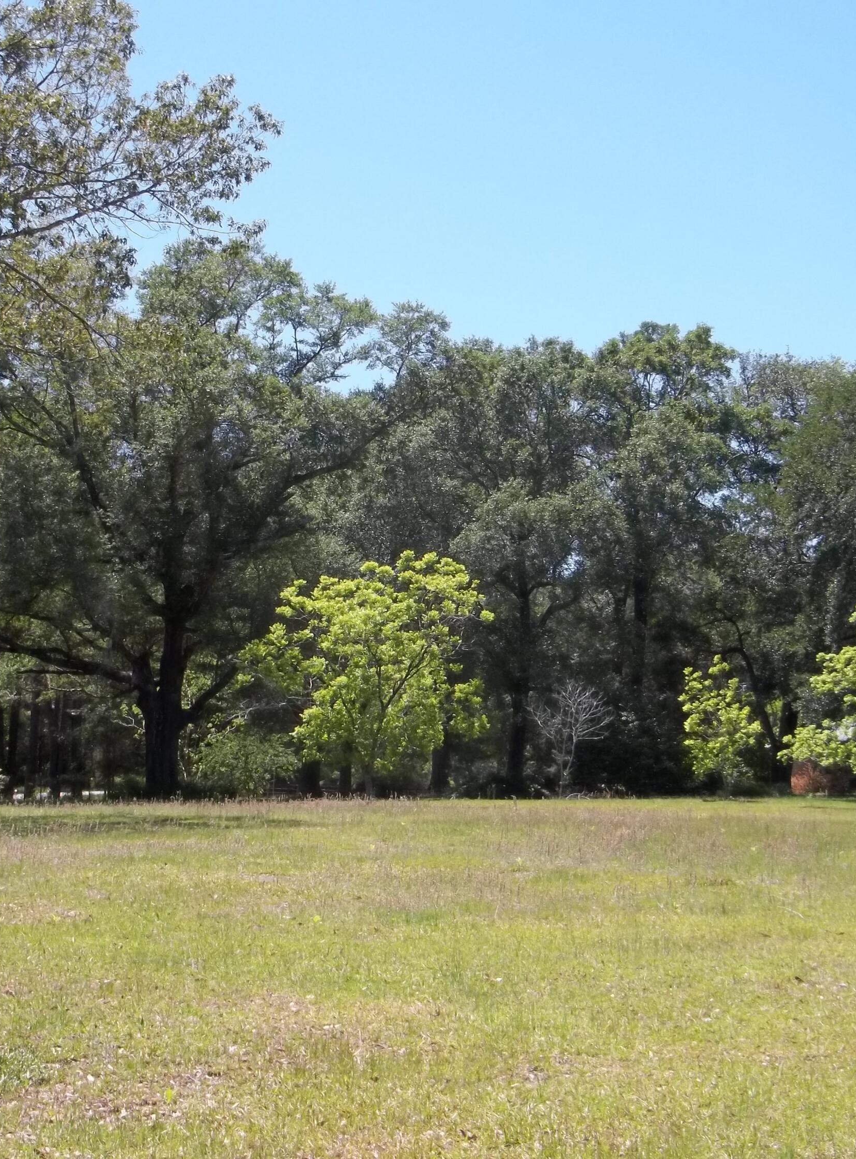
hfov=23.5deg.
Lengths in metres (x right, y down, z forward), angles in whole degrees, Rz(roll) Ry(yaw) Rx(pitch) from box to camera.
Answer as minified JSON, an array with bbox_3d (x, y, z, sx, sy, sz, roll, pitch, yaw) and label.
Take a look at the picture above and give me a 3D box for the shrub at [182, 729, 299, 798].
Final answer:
[{"bbox_3d":[-6.034,5.937,66.000,3.570,2.301,2.800,0,-5,0],"label":"shrub"}]

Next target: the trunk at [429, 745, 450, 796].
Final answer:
[{"bbox_3d":[0.355,6.243,67.000,0.660,1.742,0.640,0,-5,0],"label":"trunk"}]

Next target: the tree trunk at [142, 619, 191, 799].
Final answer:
[{"bbox_3d":[-8.420,4.171,66.000,1.500,5.850,1.350,0,-5,0],"label":"tree trunk"}]

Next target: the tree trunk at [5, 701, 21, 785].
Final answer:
[{"bbox_3d":[-15.573,6.179,77.000,0.570,3.276,0.520,0,-5,0],"label":"tree trunk"}]

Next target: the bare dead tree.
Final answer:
[{"bbox_3d":[4.548,5.025,65.000,2.560,3.610,2.200,0,-5,0],"label":"bare dead tree"}]

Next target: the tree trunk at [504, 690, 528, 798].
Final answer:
[{"bbox_3d":[2.938,5.437,68.000,0.780,3.576,0.740,0,-5,0],"label":"tree trunk"}]

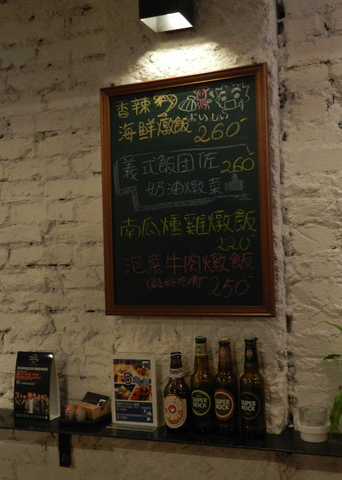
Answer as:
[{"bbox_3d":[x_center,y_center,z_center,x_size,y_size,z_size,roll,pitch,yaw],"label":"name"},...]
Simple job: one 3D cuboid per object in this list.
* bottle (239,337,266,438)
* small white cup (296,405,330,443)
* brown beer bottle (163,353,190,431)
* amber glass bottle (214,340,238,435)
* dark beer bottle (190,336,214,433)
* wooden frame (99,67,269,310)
[{"bbox_3d":[0.198,0.359,1.435,0.060,0.232,0.060,-3,-3,21],"label":"bottle"},{"bbox_3d":[0.338,0.435,1.397,0.075,0.070,0.075,-3,-3,21],"label":"small white cup"},{"bbox_3d":[0.015,0.386,1.505,0.066,0.195,0.066,-1,-3,0],"label":"brown beer bottle"},{"bbox_3d":[0.135,0.362,1.463,0.060,0.232,0.060,-3,-3,21],"label":"amber glass bottle"},{"bbox_3d":[0.077,0.365,1.487,0.060,0.232,0.060,-1,-3,0],"label":"dark beer bottle"},{"bbox_3d":[0.034,-0.116,1.541,0.463,0.625,0.025,-3,-3,21],"label":"wooden frame"}]

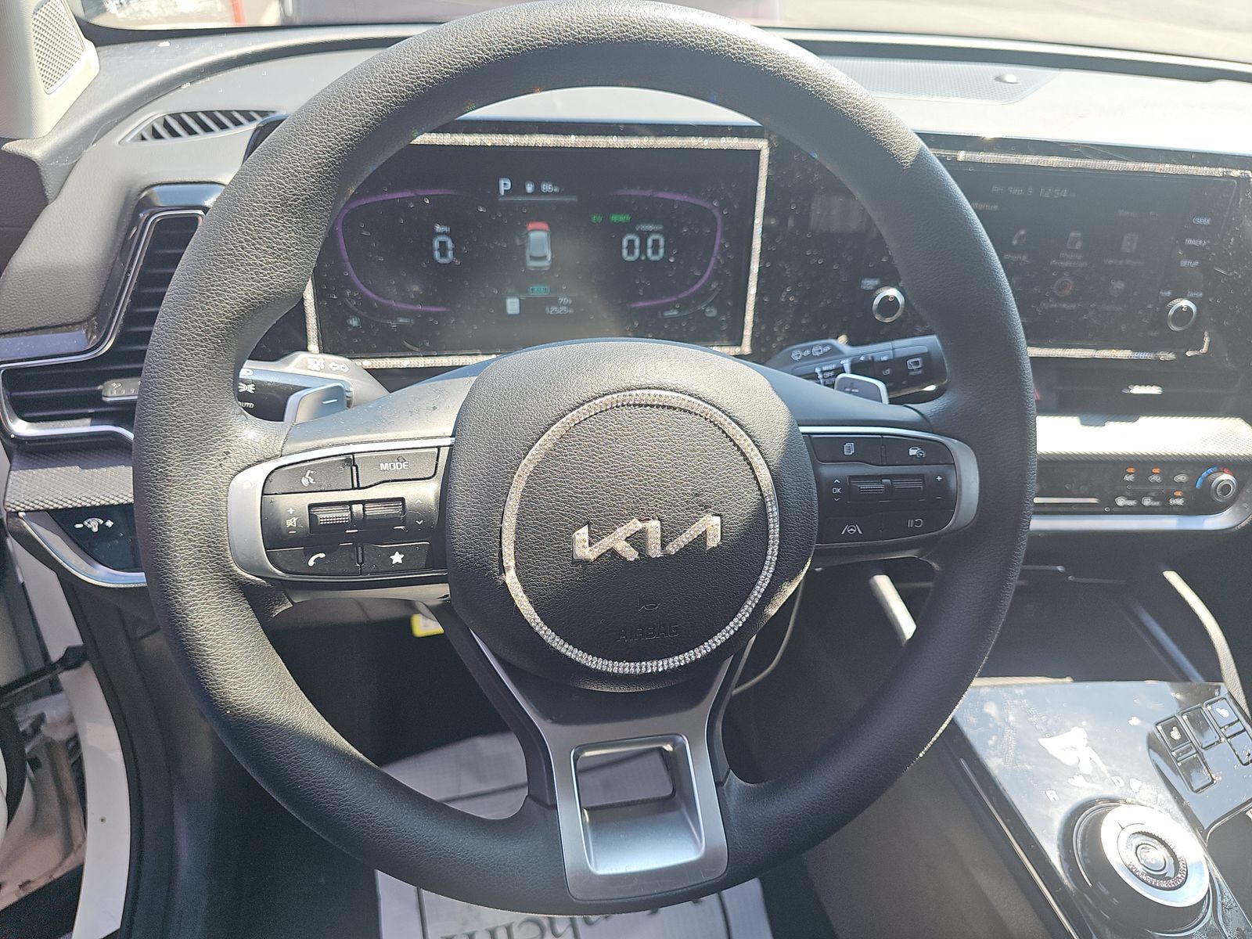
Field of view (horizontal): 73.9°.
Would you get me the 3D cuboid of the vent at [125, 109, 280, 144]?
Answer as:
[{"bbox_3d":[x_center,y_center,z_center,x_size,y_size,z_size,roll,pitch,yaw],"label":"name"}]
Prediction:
[{"bbox_3d":[-0.300,-0.245,0.597,0.112,0.018,0.047,-9,46,-7],"label":"vent"}]

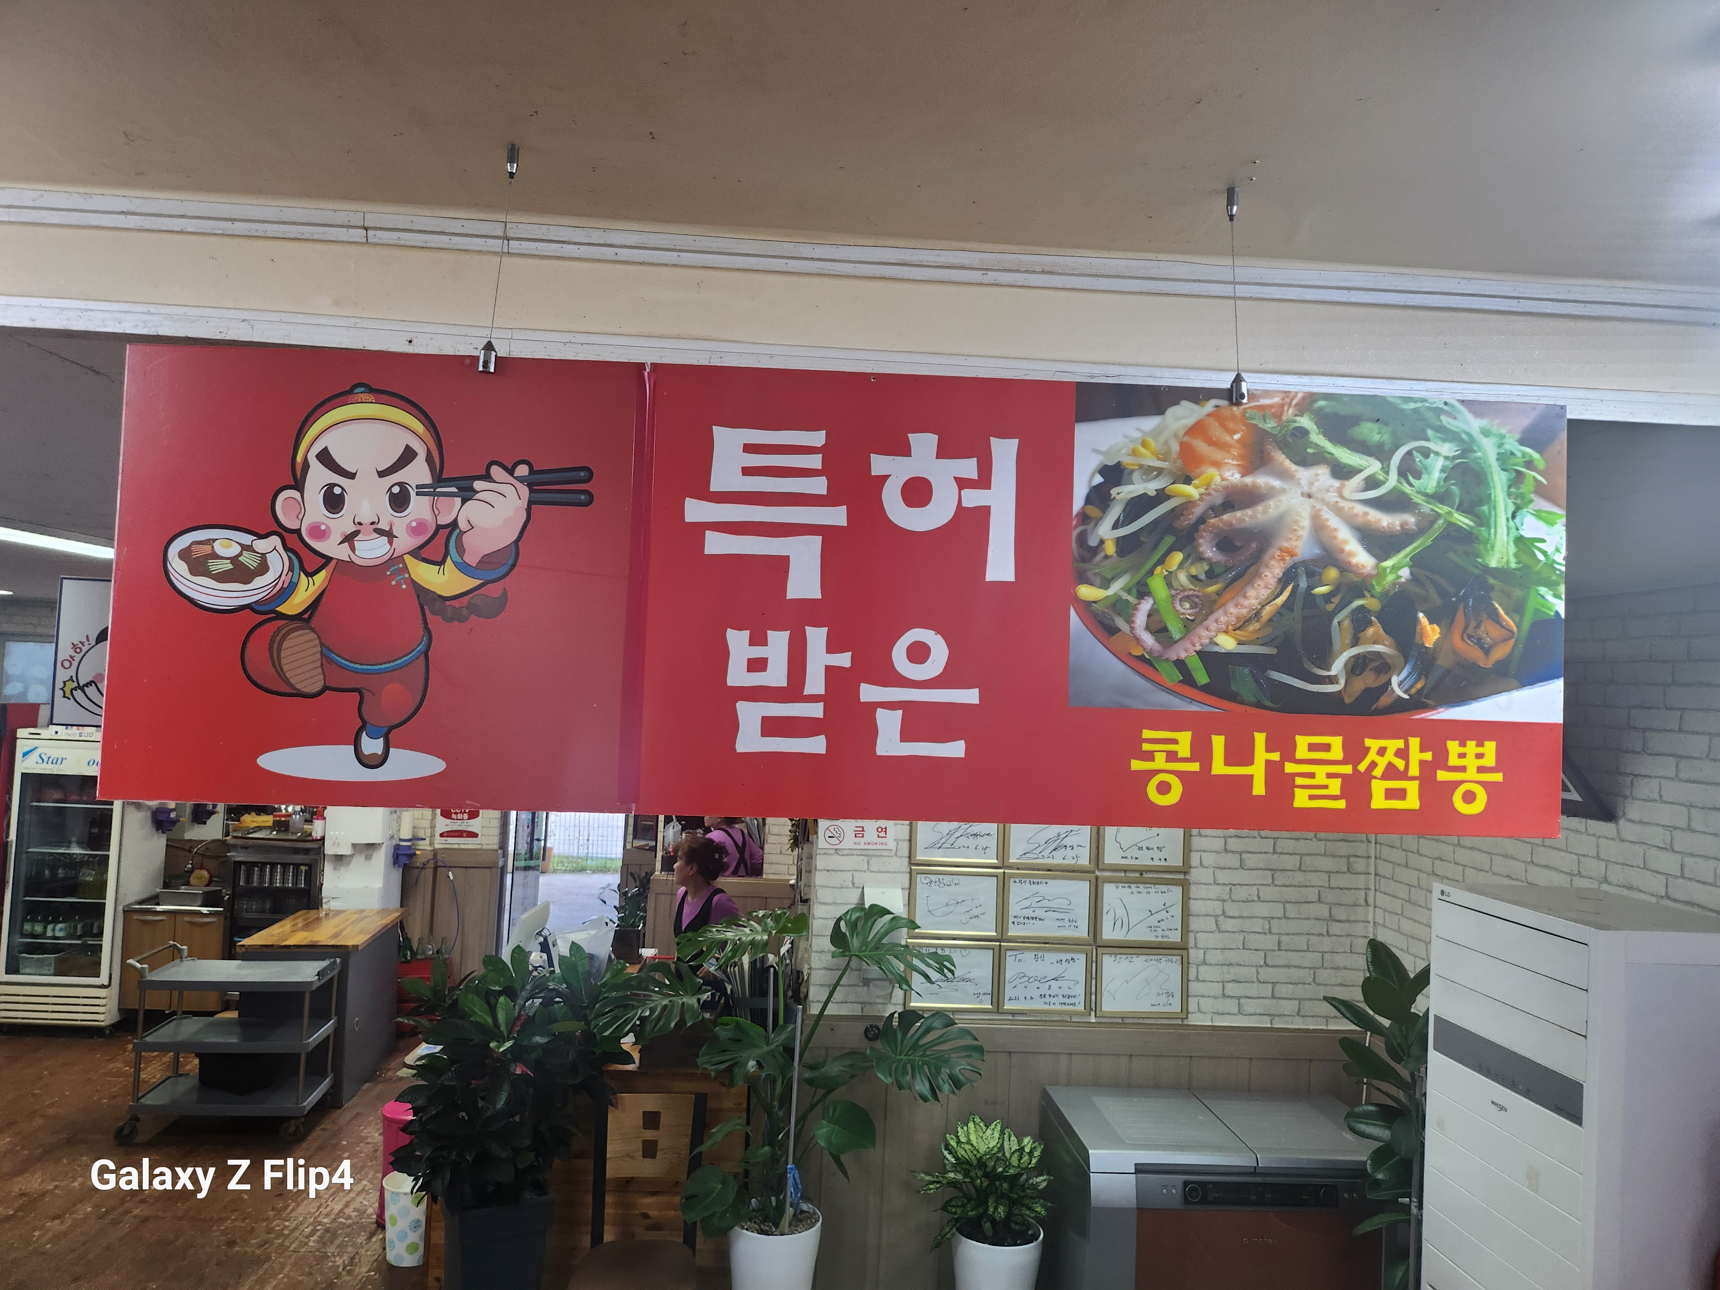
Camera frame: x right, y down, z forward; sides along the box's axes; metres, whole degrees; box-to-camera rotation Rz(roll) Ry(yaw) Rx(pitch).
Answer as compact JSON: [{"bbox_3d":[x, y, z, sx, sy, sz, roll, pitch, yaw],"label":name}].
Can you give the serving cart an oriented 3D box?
[{"bbox_3d":[-3.088,1.948,5.862,0.875,0.875,0.450,3,-2,-7],"label":"serving cart"}]

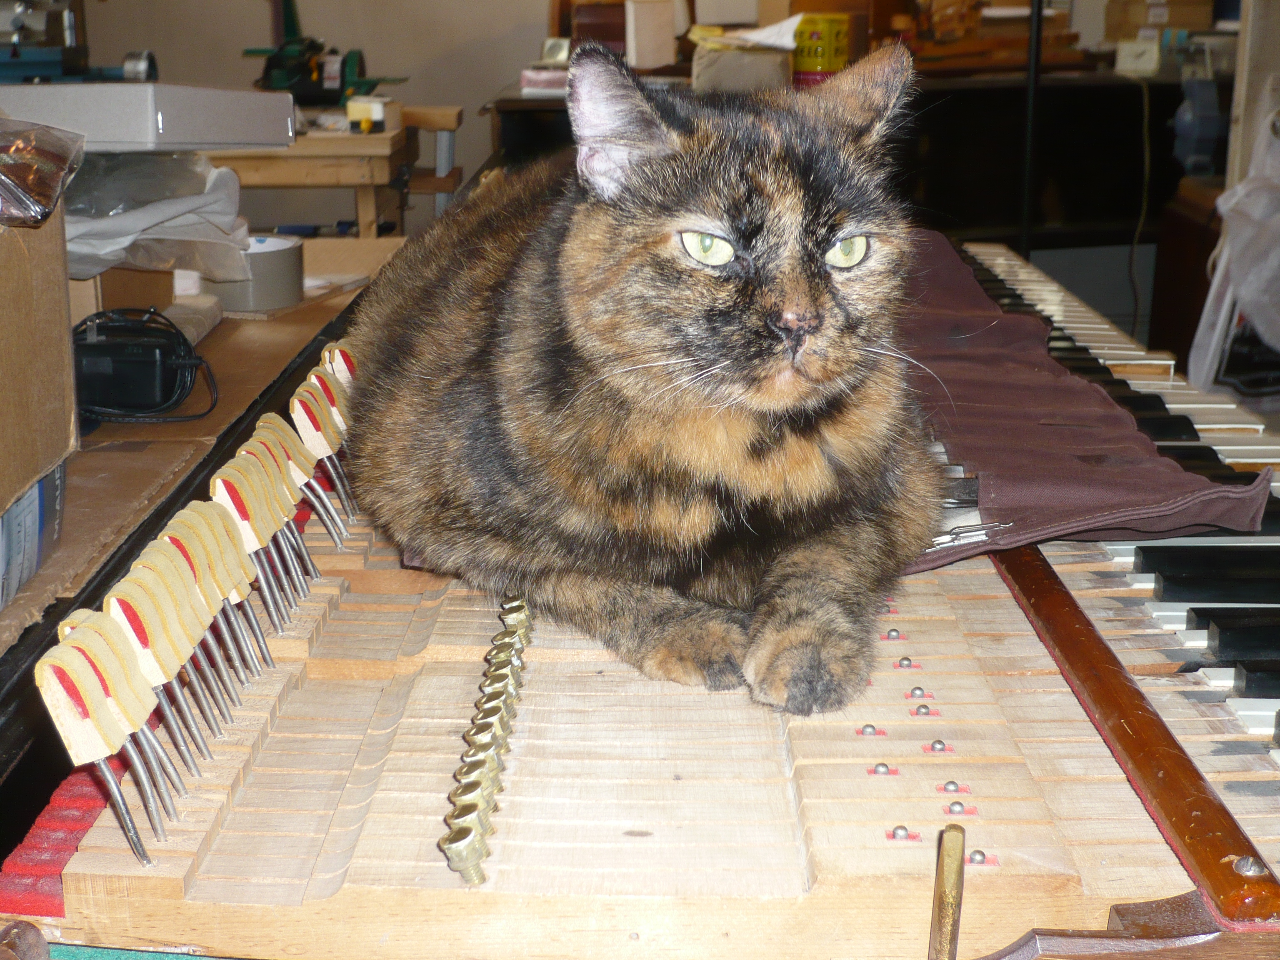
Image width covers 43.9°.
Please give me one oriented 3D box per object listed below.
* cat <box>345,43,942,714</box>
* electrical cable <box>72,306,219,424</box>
[{"bbox_3d":[-0.017,-0.075,0.700,0.210,0.223,0.420,-6,17,-15],"label":"cat"},{"bbox_3d":[-0.315,-0.079,1.008,0.106,0.062,0.088,-1,16,1],"label":"electrical cable"}]

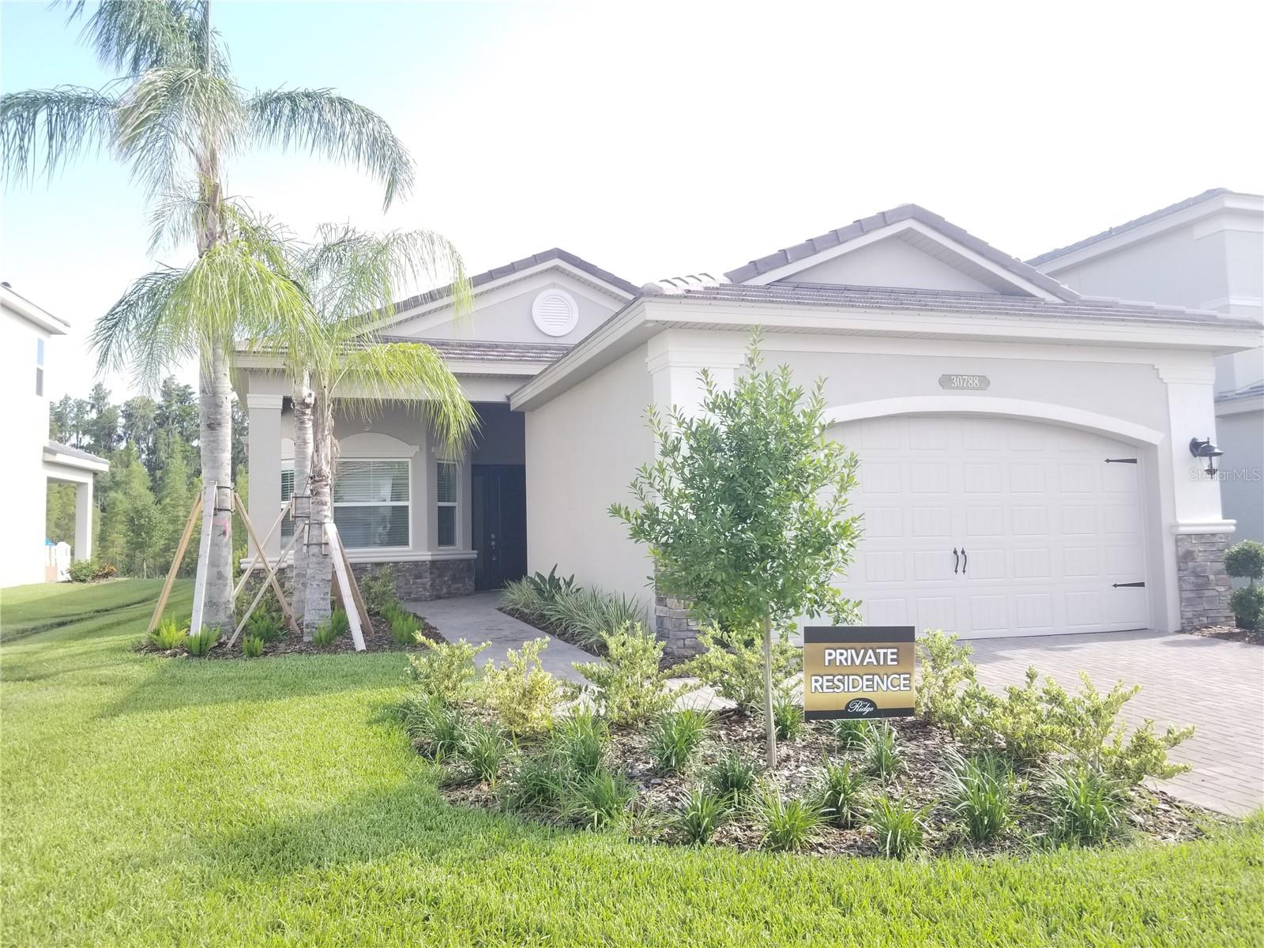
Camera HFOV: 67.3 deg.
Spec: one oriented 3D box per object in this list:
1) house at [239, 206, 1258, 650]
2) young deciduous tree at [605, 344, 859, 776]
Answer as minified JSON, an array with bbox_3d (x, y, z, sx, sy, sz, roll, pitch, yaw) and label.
[{"bbox_3d":[-0.912,-0.862,16.781,11.050,6.000,17.000,0,-3,-18],"label":"house"},{"bbox_3d":[0.605,0.432,5.360,1.420,2.440,1.380,-1,-3,0],"label":"young deciduous tree"}]

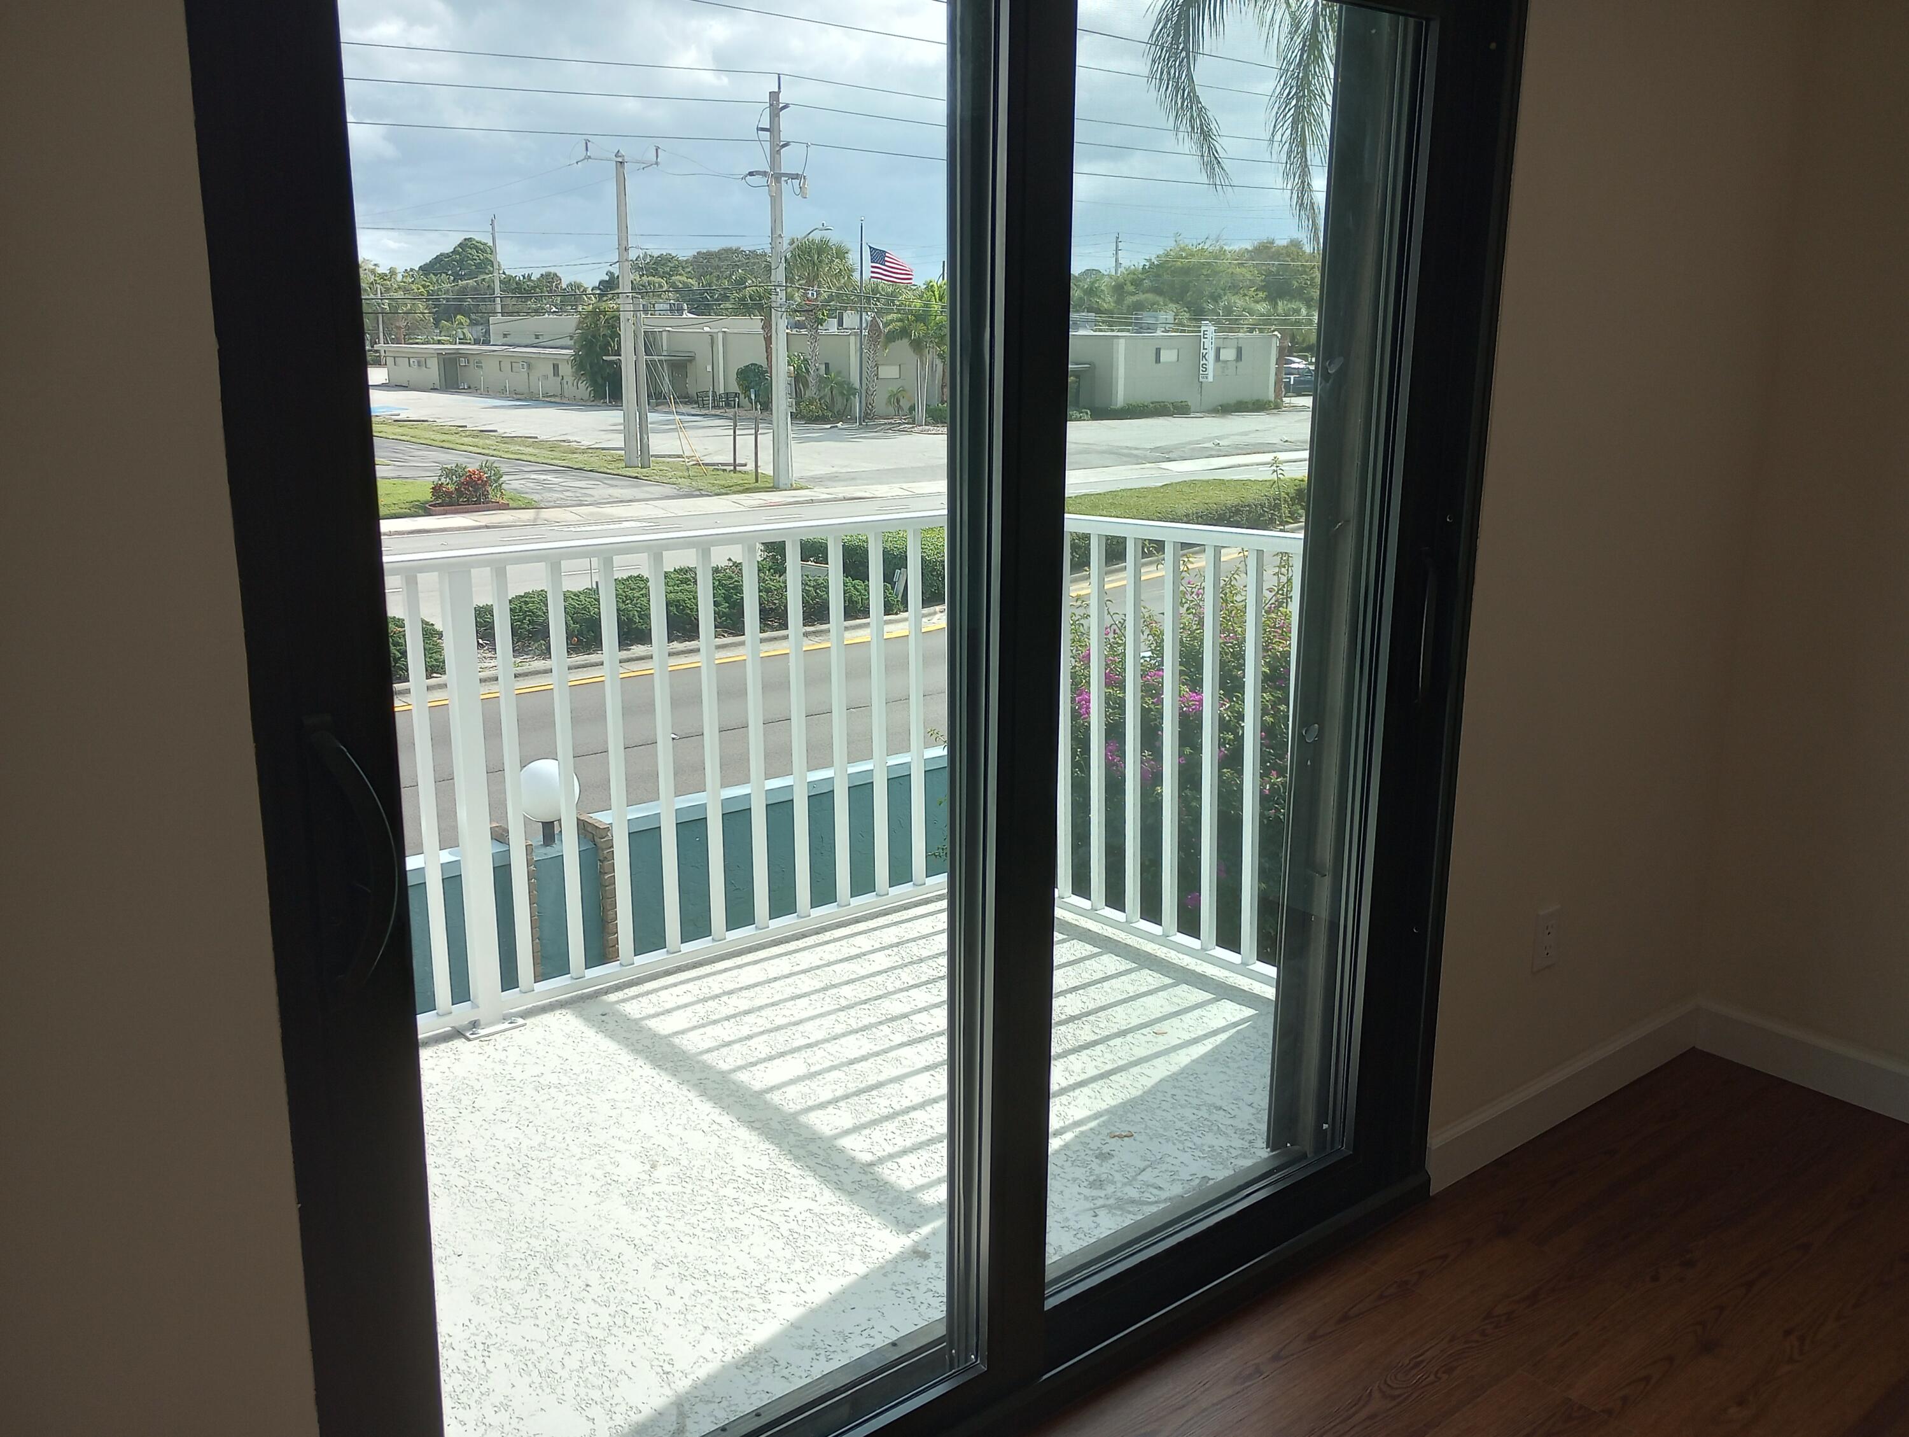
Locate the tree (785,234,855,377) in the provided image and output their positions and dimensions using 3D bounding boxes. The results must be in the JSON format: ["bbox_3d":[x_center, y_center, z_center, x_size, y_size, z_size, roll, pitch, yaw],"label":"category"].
[{"bbox_3d":[-6.508,-19.230,74.120,3.500,7.548,3.400,1,13,0],"label":"tree"}]

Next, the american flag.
[{"bbox_3d":[-2.767,-19.769,67.500,2.100,1.750,0.400,1,13,0],"label":"american flag"}]

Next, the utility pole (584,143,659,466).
[{"bbox_3d":[-10.454,-13.302,50.325,2.600,10.085,0.600,-10,17,-38],"label":"utility pole"}]

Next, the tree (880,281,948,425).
[{"bbox_3d":[-1.444,-15.876,67.293,3.800,6.067,3.600,1,13,0],"label":"tree"}]

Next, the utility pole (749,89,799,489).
[{"bbox_3d":[-4.989,-12.111,44.218,1.700,11.004,0.600,-10,17,-38],"label":"utility pole"}]

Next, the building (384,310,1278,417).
[{"bbox_3d":[-9.116,-23.256,100.000,30.000,5.200,48.000,-12,18,-41],"label":"building"}]

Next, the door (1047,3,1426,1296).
[{"bbox_3d":[0.389,-0.091,2.197,0.780,1.880,0.060,-10,17,-37],"label":"door"}]

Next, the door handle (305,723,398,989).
[{"bbox_3d":[-0.529,0.125,1.375,0.048,0.245,0.050,-10,17,-37],"label":"door handle"}]

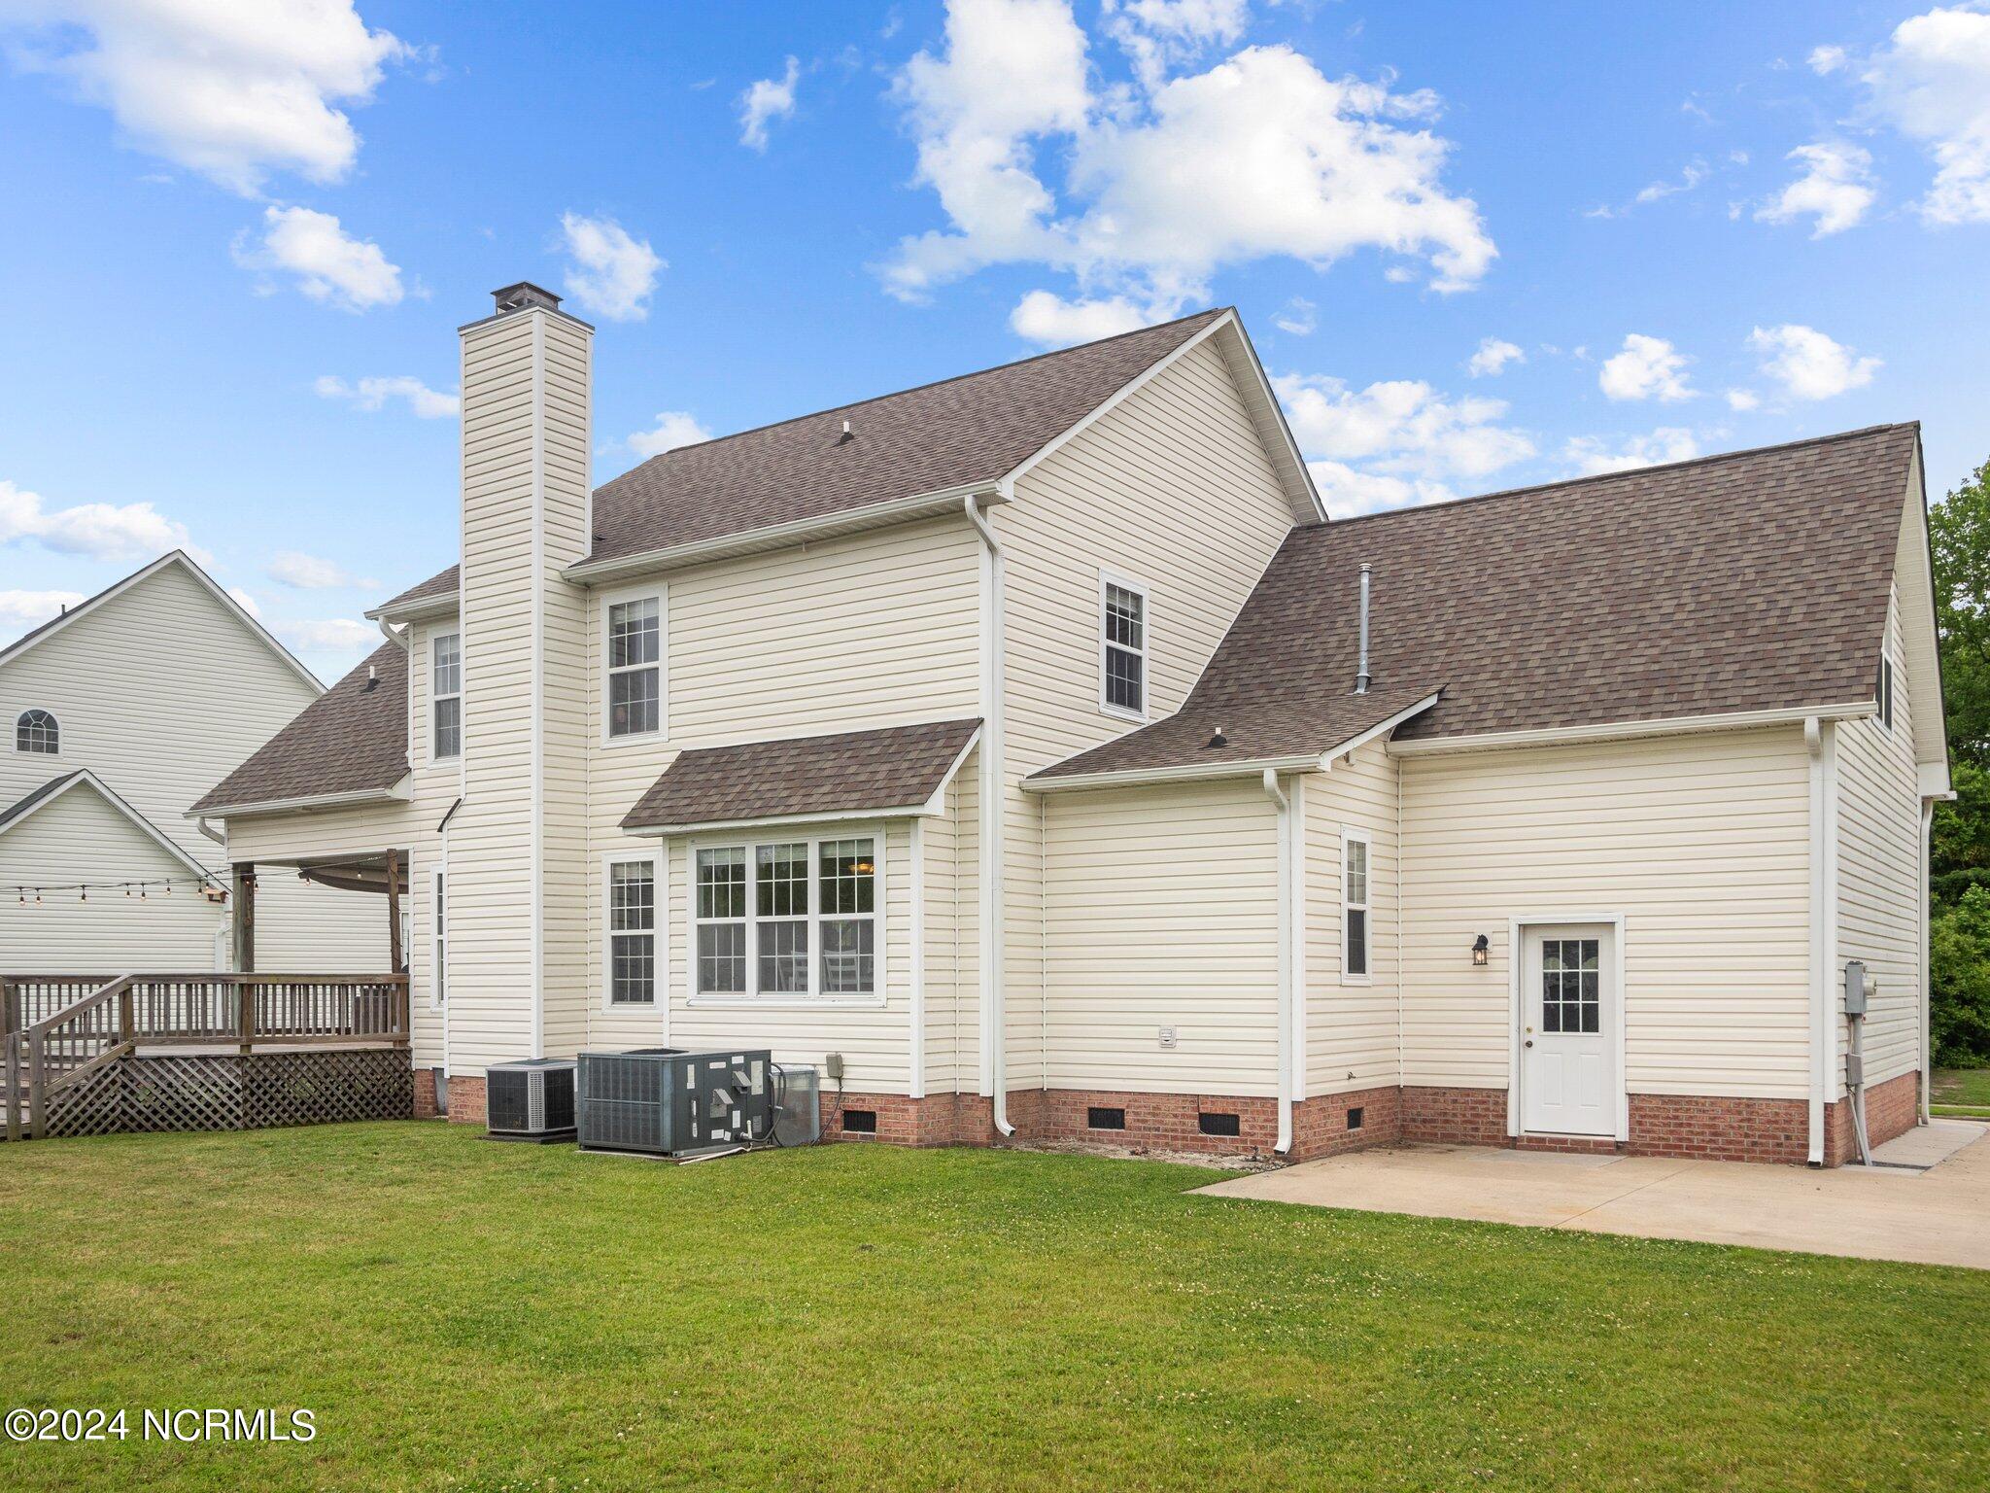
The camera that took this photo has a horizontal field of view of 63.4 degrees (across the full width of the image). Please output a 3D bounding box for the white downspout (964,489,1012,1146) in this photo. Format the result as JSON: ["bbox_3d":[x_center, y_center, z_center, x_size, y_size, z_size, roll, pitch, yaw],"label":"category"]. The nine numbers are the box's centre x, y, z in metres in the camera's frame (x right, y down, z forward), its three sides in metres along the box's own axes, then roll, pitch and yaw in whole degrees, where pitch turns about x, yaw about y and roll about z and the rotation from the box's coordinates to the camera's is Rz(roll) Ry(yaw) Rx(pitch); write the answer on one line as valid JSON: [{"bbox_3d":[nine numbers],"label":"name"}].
[{"bbox_3d":[-0.007,0.663,14.973,0.220,5.990,0.540,-3,-6,34],"label":"white downspout"}]

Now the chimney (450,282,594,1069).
[{"bbox_3d":[-5.372,-0.771,18.281,1.552,8.989,0.808,-3,-6,34],"label":"chimney"}]

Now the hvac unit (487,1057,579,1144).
[{"bbox_3d":[-4.667,3.540,16.288,0.630,0.675,0.630,-3,-6,34],"label":"hvac unit"}]

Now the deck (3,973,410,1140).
[{"bbox_3d":[-9.455,3.567,19.031,3.227,1.710,4.866,-3,-6,34],"label":"deck"}]

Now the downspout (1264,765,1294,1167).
[{"bbox_3d":[2.502,1.923,14.268,0.120,3.420,0.360,-3,-6,34],"label":"downspout"}]

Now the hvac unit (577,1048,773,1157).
[{"bbox_3d":[-2.943,3.252,14.863,1.200,0.882,1.270,-3,-6,34],"label":"hvac unit"}]

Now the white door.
[{"bbox_3d":[5.522,2.719,15.469,0.887,2.031,0.090,-3,-6,34],"label":"white door"}]

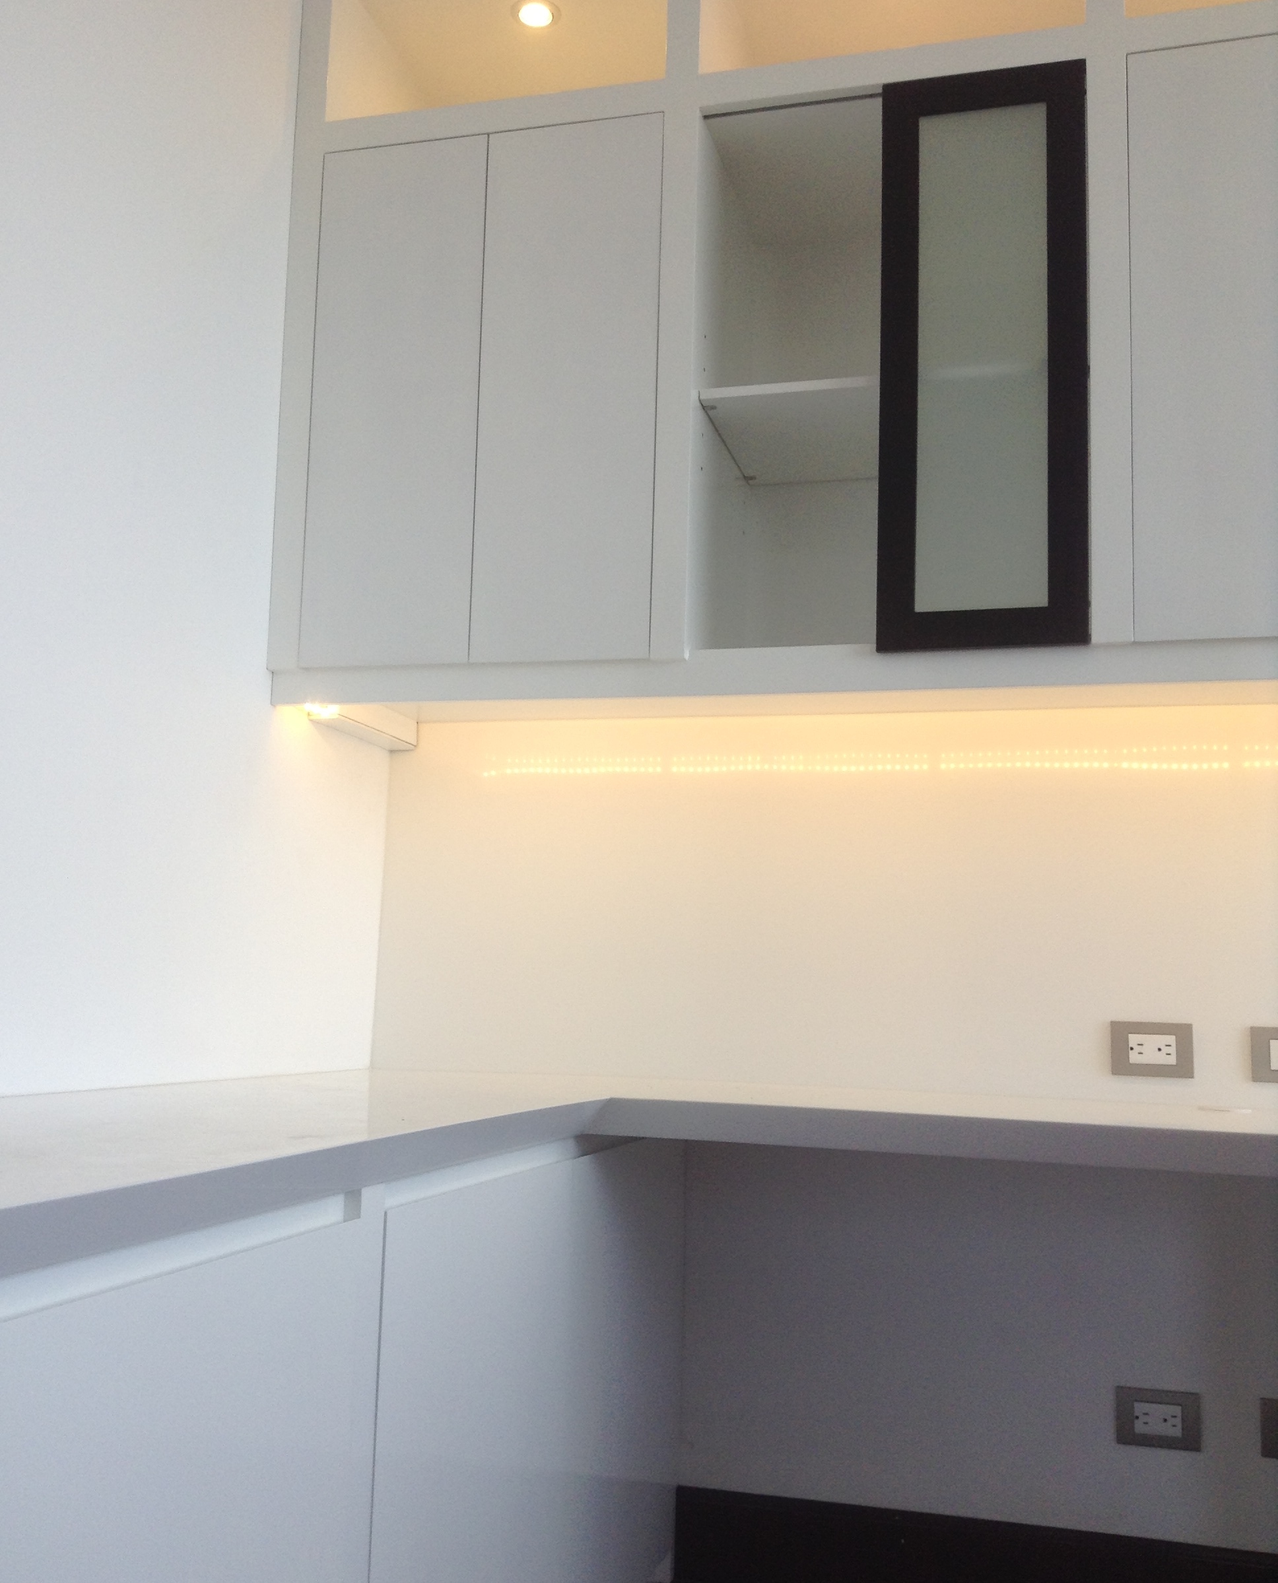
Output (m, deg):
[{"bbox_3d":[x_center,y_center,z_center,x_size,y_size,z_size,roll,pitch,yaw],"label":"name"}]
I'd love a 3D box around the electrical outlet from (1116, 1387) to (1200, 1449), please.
[{"bbox_3d":[0.756,0.913,2.375,0.117,0.081,0.012,0,-7,16],"label":"electrical outlet"}]

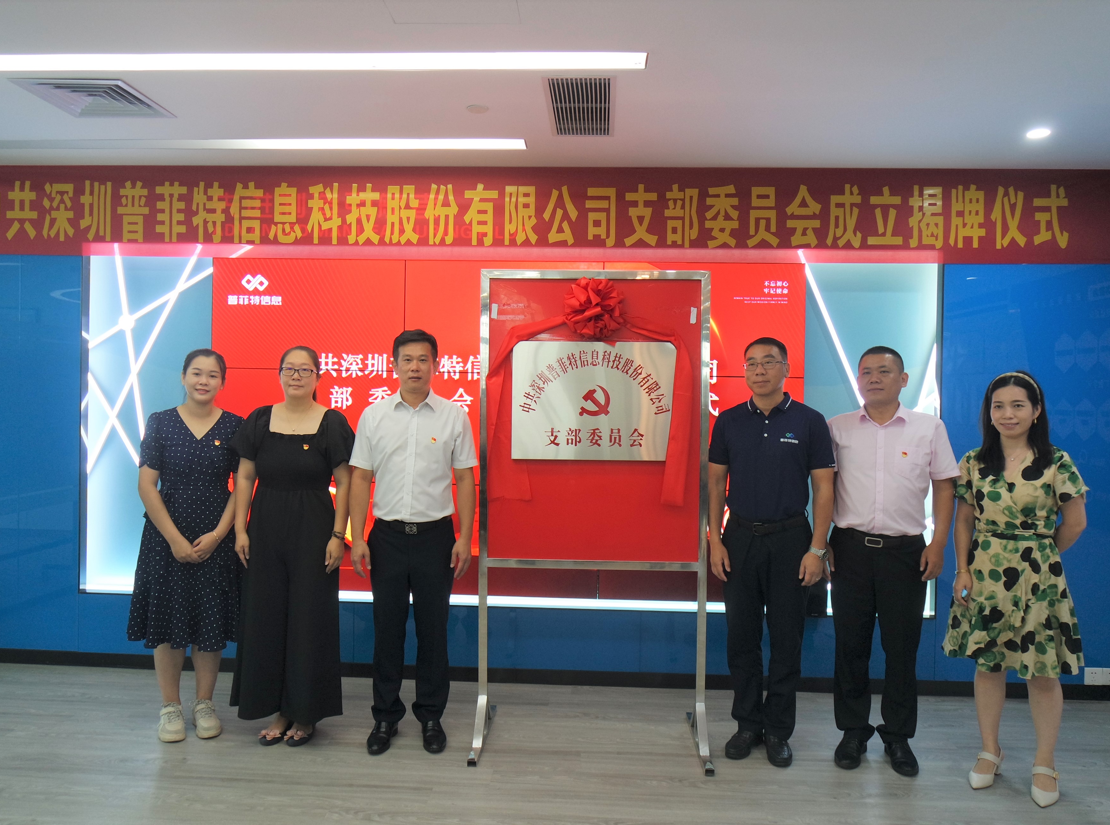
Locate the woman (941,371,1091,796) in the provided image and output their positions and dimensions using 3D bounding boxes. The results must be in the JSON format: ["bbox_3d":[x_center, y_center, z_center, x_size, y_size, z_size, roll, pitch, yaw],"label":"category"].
[{"bbox_3d":[1.786,0.640,3.221,0.480,1.597,0.380,1,1,29],"label":"woman"}]

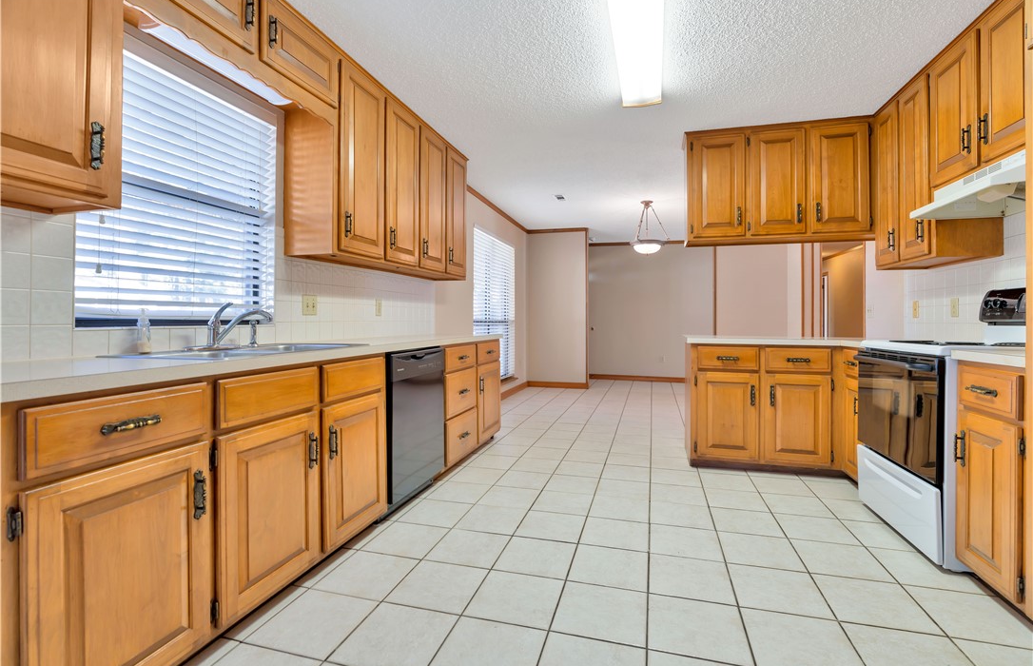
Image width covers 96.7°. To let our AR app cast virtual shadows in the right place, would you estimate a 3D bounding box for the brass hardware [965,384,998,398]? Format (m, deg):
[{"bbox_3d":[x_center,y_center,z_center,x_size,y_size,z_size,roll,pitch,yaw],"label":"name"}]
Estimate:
[{"bbox_3d":[1.620,0.200,1.609,0.030,0.029,0.134,0,1,16],"label":"brass hardware"}]

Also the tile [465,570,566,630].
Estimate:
[{"bbox_3d":[0.003,0.988,1.708,0.306,0.010,0.306,0,1,16],"label":"tile"}]

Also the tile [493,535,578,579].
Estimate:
[{"bbox_3d":[0.088,0.973,1.999,0.305,0.010,0.305,0,1,16],"label":"tile"}]

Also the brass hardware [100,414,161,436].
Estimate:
[{"bbox_3d":[-0.923,0.221,1.115,0.030,0.029,0.134,0,1,16],"label":"brass hardware"}]

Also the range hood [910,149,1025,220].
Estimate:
[{"bbox_3d":[2.292,-0.701,2.127,0.460,0.150,0.765,0,1,16],"label":"range hood"}]

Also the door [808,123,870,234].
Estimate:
[{"bbox_3d":[2.327,-1.116,3.310,0.357,0.764,0.022,0,1,16],"label":"door"}]

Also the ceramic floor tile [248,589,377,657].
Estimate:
[{"bbox_3d":[-0.690,0.997,1.582,0.306,0.010,0.306,0,1,16],"label":"ceramic floor tile"}]

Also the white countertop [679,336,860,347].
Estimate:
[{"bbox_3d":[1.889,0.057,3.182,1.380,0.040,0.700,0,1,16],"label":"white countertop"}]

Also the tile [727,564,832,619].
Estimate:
[{"bbox_3d":[0.984,0.979,1.740,0.305,0.010,0.305,0,1,16],"label":"tile"}]

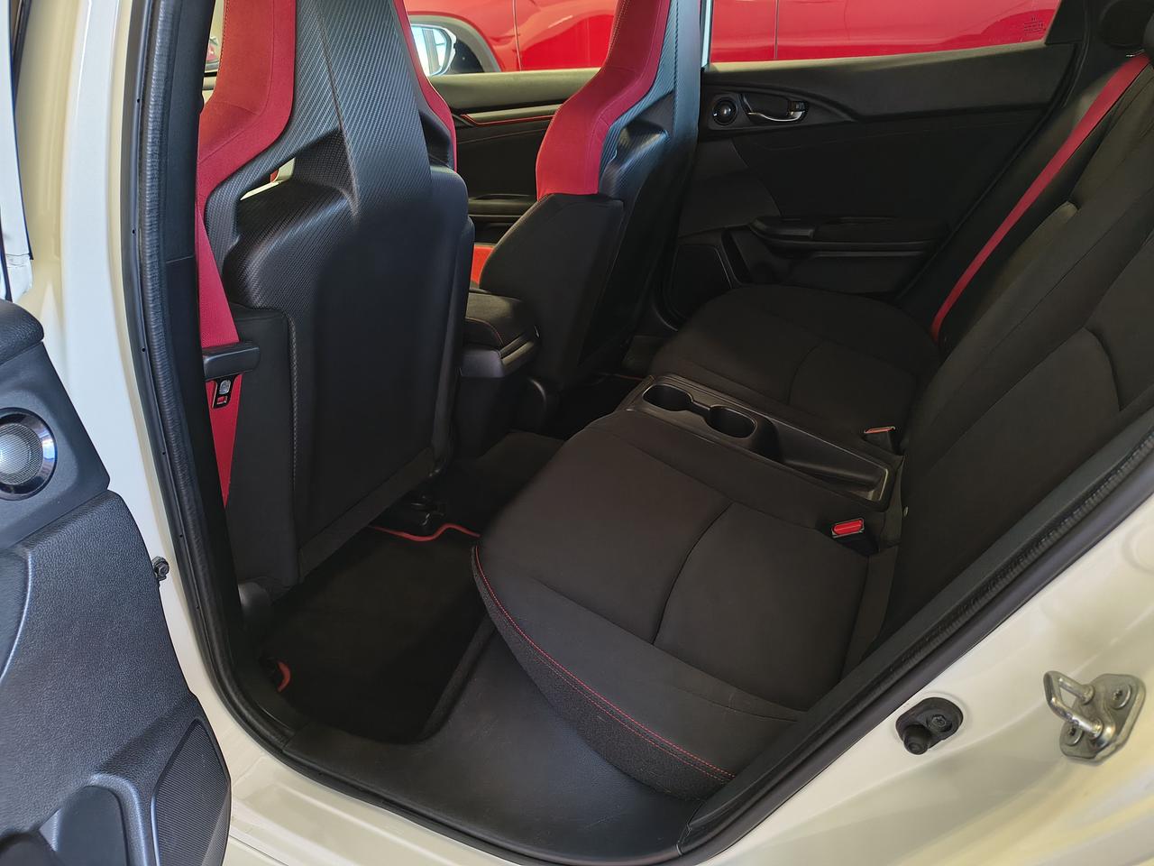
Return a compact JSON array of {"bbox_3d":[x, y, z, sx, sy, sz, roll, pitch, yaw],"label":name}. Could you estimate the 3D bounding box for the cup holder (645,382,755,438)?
[{"bbox_3d":[0.185,-0.018,1.270,0.180,0.056,0.090,22,31,16],"label":"cup holder"}]

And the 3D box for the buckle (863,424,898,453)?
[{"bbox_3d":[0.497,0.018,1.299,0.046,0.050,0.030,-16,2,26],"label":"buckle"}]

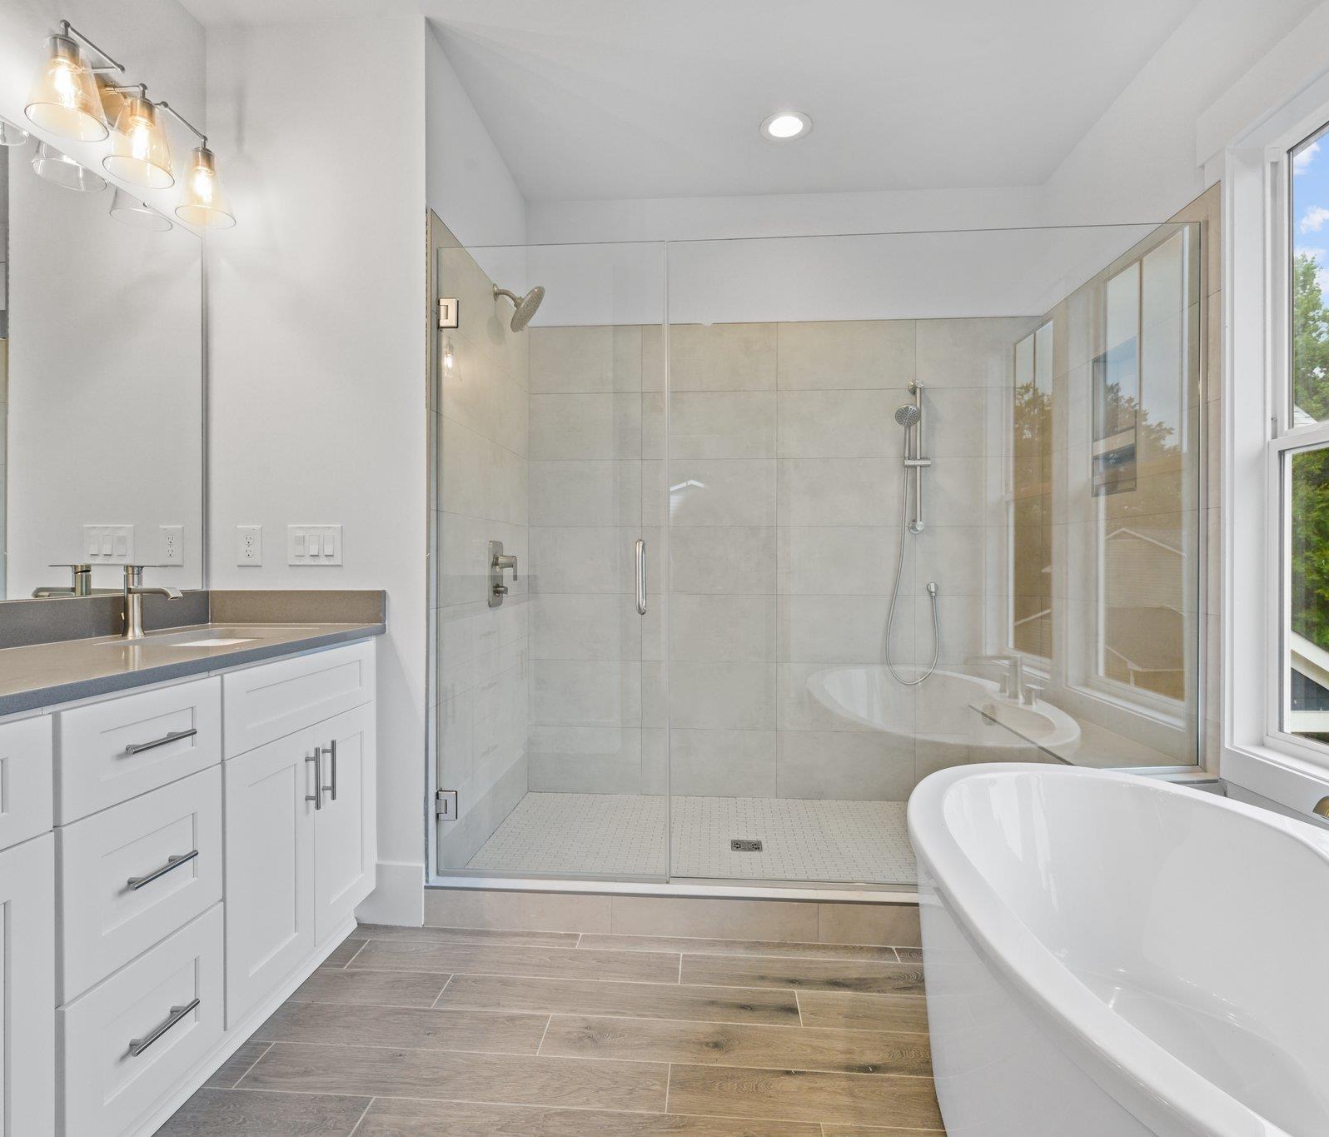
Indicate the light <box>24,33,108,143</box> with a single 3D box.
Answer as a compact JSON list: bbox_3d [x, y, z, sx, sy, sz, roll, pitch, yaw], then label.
[{"bbox_3d":[-1.348,-1.100,1.606,0.147,0.192,0.147,0,0,4],"label":"light"}]

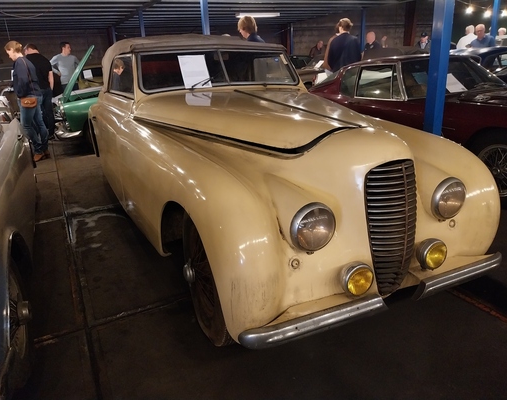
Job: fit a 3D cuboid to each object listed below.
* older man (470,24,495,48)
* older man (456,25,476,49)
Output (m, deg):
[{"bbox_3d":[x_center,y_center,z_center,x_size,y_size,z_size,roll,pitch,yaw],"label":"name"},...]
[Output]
[{"bbox_3d":[4.085,-2.295,7.397,0.520,1.740,0.320,7,22,25],"label":"older man"},{"bbox_3d":[4.954,-3.243,9.400,0.520,1.680,0.360,-1,21,8],"label":"older man"}]

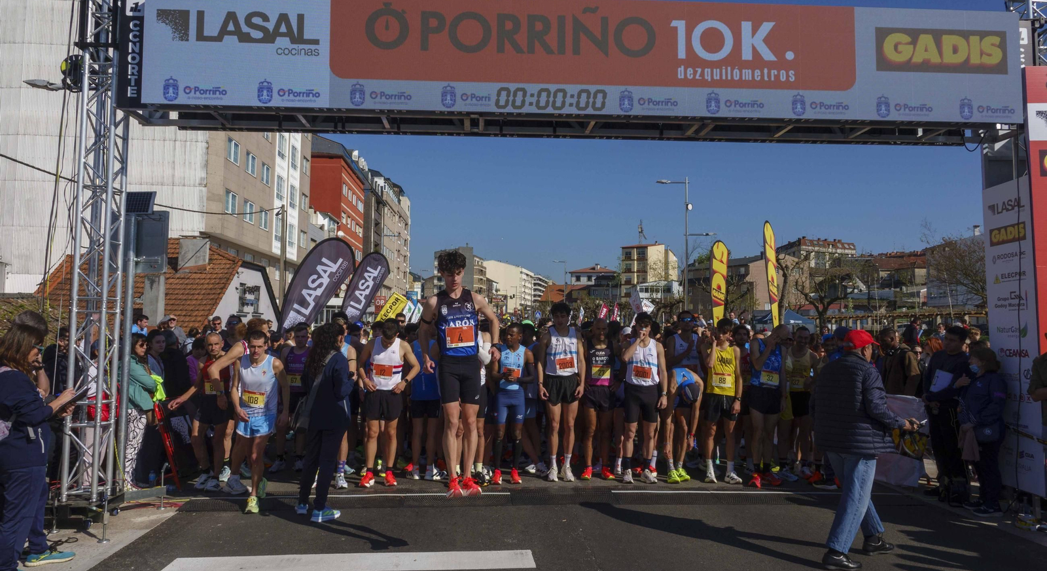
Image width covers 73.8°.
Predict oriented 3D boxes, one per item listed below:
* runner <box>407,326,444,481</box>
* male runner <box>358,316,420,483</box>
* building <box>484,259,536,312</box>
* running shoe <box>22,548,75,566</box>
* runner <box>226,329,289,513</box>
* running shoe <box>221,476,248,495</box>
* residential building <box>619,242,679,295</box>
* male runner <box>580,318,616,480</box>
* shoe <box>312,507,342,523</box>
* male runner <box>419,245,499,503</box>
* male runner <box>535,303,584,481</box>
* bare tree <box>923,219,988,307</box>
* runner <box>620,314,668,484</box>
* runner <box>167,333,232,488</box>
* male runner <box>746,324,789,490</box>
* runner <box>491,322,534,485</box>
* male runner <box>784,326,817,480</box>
[{"bbox_3d":[-1.080,1.295,7.857,0.480,1.686,0.330,0,-4,0],"label":"runner"},{"bbox_3d":[-1.407,1.226,7.320,0.630,1.750,0.420,0,-4,-1],"label":"male runner"},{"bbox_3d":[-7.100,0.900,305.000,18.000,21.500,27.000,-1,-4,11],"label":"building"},{"bbox_3d":[-3.333,1.880,4.894,0.290,0.105,0.105,2,-4,-27],"label":"running shoe"},{"bbox_3d":[-2.476,1.231,6.552,0.520,1.630,0.460,1,-4,-7],"label":"runner"},{"bbox_3d":[-2.925,2.015,7.061,0.110,0.120,0.290,3,-5,-37],"label":"running shoe"},{"bbox_3d":[31.127,-0.565,172.020,6.800,17.200,16.000,-3,-5,36],"label":"residential building"},{"bbox_3d":[0.843,1.259,7.885,0.500,1.777,0.330,0,-4,3],"label":"male runner"},{"bbox_3d":[-1.695,1.936,5.963,0.270,0.108,0.100,4,-5,-40],"label":"shoe"},{"bbox_3d":[-0.444,0.609,4.860,0.570,1.700,0.400,1,-4,-4],"label":"male runner"},{"bbox_3d":[0.389,1.141,7.550,0.530,1.880,0.360,1,-4,-6],"label":"male runner"},{"bbox_3d":[26.159,0.367,40.265,7.200,8.000,7.200,0,-4,0],"label":"bare tree"},{"bbox_3d":[1.324,1.225,7.749,0.520,1.832,0.360,0,-4,5],"label":"runner"},{"bbox_3d":[-3.321,1.291,7.200,0.600,1.630,0.420,0,-4,6],"label":"runner"},{"bbox_3d":[2.638,1.275,7.560,0.470,1.716,0.380,0,-4,-3],"label":"male runner"},{"bbox_3d":[-0.117,1.268,7.678,0.470,1.724,0.360,0,-4,5],"label":"runner"},{"bbox_3d":[3.152,1.316,7.968,0.480,1.694,0.340,-1,-4,12],"label":"male runner"}]

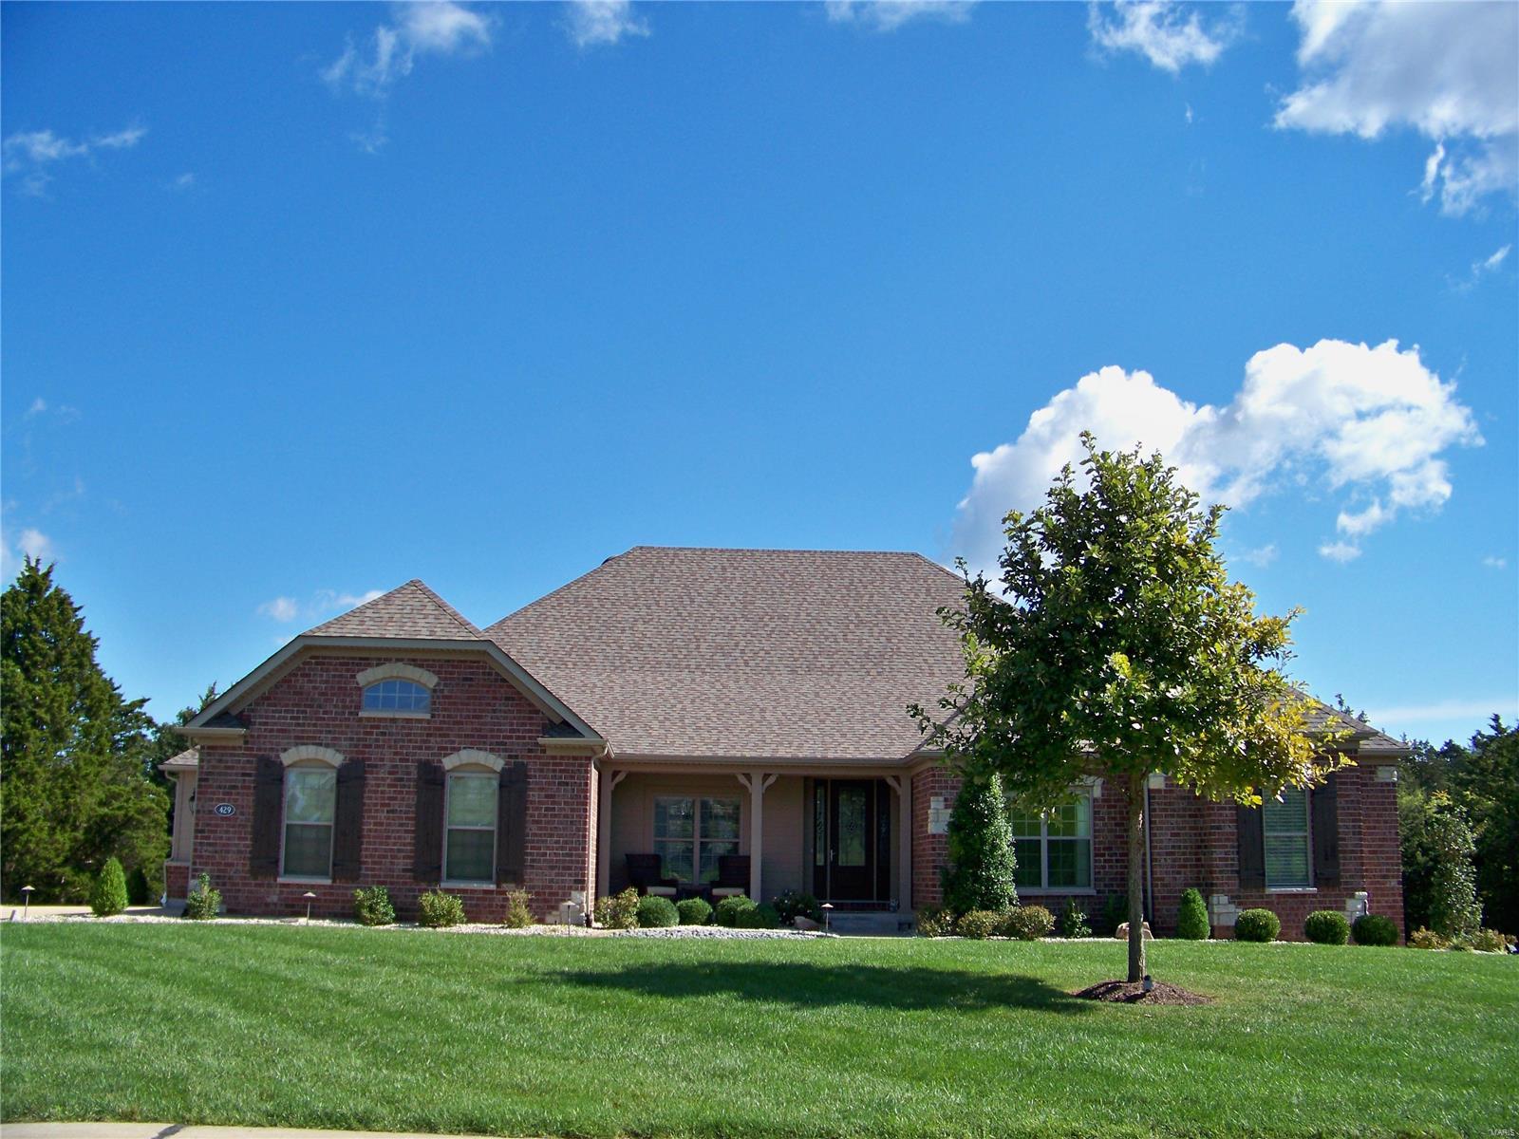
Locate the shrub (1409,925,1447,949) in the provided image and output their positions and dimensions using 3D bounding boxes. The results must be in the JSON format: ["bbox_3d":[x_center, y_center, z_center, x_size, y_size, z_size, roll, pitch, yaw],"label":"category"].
[{"bbox_3d":[10.793,5.937,23.372,0.559,0.353,0.559,2,-9,-5],"label":"shrub"}]

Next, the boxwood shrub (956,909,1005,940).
[{"bbox_3d":[3.529,5.656,23.087,0.786,0.459,0.786,2,-9,-5],"label":"boxwood shrub"}]

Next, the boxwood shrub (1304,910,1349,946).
[{"bbox_3d":[9.031,5.686,23.055,0.688,0.532,0.688,2,-9,-5],"label":"boxwood shrub"}]

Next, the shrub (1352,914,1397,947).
[{"bbox_3d":[9.875,5.764,23.218,0.685,0.499,0.685,2,-9,-5],"label":"shrub"}]

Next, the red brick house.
[{"bbox_3d":[-0.085,3.139,30.799,21.300,7.750,15.000,2,-9,-5],"label":"red brick house"}]

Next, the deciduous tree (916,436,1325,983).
[{"bbox_3d":[3.795,1.345,14.857,4.267,5.613,4.267,2,-9,-5],"label":"deciduous tree"}]

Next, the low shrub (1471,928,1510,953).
[{"bbox_3d":[11.788,5.979,23.350,0.567,0.371,0.567,2,-9,-5],"label":"low shrub"}]

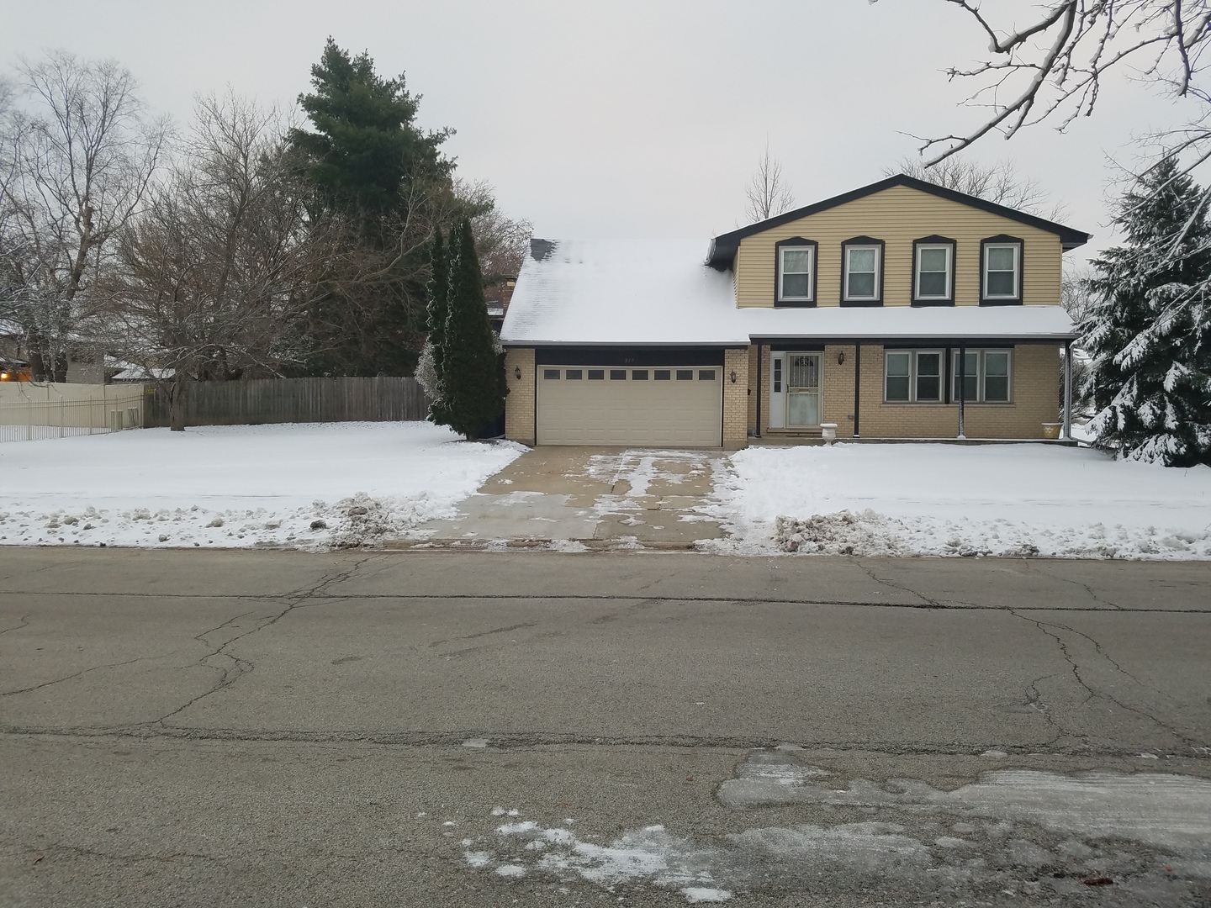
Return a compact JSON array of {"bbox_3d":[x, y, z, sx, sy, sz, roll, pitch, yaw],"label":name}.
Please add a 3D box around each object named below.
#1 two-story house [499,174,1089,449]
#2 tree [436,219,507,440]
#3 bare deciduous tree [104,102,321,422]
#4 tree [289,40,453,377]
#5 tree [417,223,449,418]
[{"bbox_3d":[5.277,-3.929,27.747,15.200,7.200,9.500,1,2,5],"label":"two-story house"},{"bbox_3d":[-3.499,-3.247,23.607,1.950,5.710,1.900,1,2,5],"label":"tree"},{"bbox_3d":[-13.978,-6.844,32.274,7.900,12.090,7.500,1,2,5],"label":"bare deciduous tree"},{"bbox_3d":[-11.527,-11.034,44.620,8.100,18.960,8.000,1,2,5],"label":"tree"},{"bbox_3d":[-4.575,-3.400,24.903,1.250,5.650,1.250,1,2,5],"label":"tree"}]

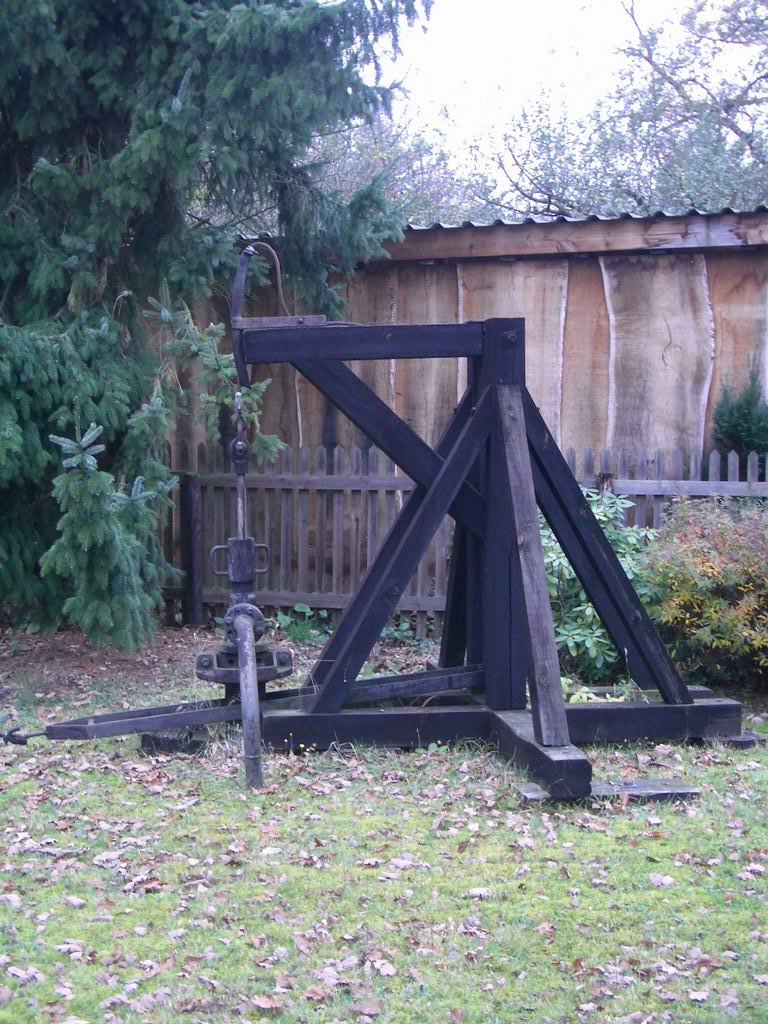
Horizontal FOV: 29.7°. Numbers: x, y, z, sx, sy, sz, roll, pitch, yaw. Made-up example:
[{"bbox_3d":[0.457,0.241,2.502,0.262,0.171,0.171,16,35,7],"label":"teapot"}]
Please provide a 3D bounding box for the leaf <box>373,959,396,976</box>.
[{"bbox_3d":[0.001,1.230,3.913,0.060,0.020,0.075,0,3,0],"label":"leaf"}]

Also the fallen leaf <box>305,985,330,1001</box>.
[{"bbox_3d":[-0.171,1.238,3.736,0.064,0.020,0.060,0,3,-3],"label":"fallen leaf"}]

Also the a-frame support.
[{"bbox_3d":[0.501,0.085,6.994,2.375,1.988,2.680,-1,3,-9],"label":"a-frame support"}]

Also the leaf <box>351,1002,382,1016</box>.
[{"bbox_3d":[-0.046,1.243,3.623,0.073,0.015,0.056,0,3,-1],"label":"leaf"}]

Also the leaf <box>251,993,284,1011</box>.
[{"bbox_3d":[-0.295,1.241,3.676,0.083,0.020,0.070,0,3,-5],"label":"leaf"}]

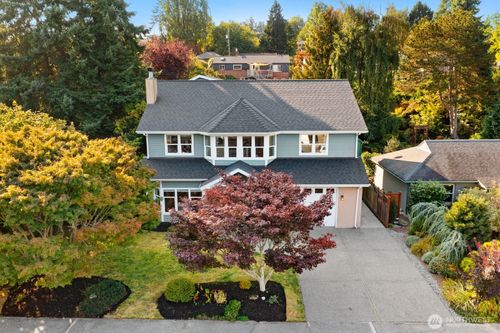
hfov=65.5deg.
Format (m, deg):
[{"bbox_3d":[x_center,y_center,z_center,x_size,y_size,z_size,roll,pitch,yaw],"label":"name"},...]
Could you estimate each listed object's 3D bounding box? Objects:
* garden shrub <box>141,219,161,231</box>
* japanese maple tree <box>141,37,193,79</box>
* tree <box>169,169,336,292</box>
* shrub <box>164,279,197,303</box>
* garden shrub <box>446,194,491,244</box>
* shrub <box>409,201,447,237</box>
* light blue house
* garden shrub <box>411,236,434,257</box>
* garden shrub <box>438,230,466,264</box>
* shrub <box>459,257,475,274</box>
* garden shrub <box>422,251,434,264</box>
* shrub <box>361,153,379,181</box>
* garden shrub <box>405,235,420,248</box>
[{"bbox_3d":[-5.452,3.048,21.299,1.050,0.580,0.900,0,12,0],"label":"garden shrub"},{"bbox_3d":[-10.028,-11.251,46.681,6.500,8.200,6.300,0,12,0],"label":"japanese maple tree"},{"bbox_3d":[0.092,2.402,14.312,6.050,4.750,5.700,0,12,0],"label":"tree"},{"bbox_3d":[-2.520,4.461,14.093,1.150,0.800,1.100,0,11,0],"label":"shrub"},{"bbox_3d":[10.642,2.493,18.932,2.300,2.550,2.200,0,12,0],"label":"garden shrub"},{"bbox_3d":[9.350,2.772,20.471,1.850,1.750,1.600,0,11,0],"label":"shrub"},{"bbox_3d":[0.175,-1.569,24.816,12.400,8.150,11.000,0,12,0],"label":"light blue house"},{"bbox_3d":[7.970,3.692,17.948,1.050,0.880,1.000,0,11,0],"label":"garden shrub"},{"bbox_3d":[8.850,3.536,17.104,1.250,1.500,1.200,0,11,0],"label":"garden shrub"},{"bbox_3d":[8.980,4.099,16.142,0.650,0.750,0.620,0,11,0],"label":"shrub"},{"bbox_3d":[7.850,4.006,17.091,0.520,0.580,0.520,0,11,0],"label":"garden shrub"},{"bbox_3d":[10.350,-0.133,33.559,1.800,2.600,1.800,0,11,0],"label":"shrub"},{"bbox_3d":[7.922,3.537,18.950,0.760,0.600,0.750,0,12,0],"label":"garden shrub"}]

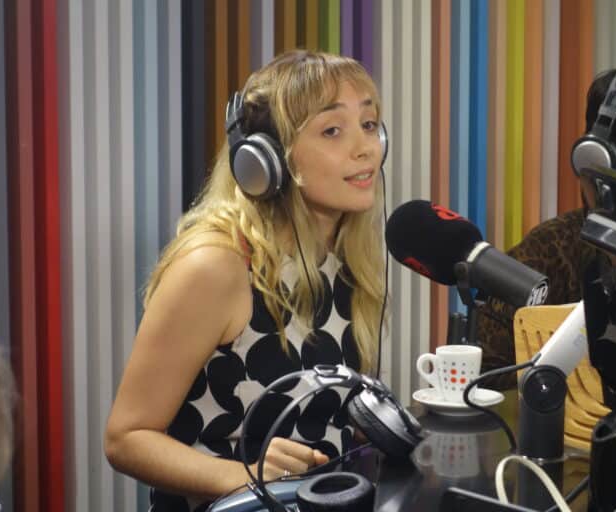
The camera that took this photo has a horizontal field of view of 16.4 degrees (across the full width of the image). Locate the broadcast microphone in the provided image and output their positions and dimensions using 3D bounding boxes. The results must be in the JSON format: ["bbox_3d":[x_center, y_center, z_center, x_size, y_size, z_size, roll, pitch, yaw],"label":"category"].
[{"bbox_3d":[0.211,-0.003,2.860,0.238,0.098,0.098,27,20,27],"label":"broadcast microphone"}]

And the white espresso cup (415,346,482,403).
[{"bbox_3d":[0.183,0.153,2.772,0.088,0.064,0.060,-2,8,-17],"label":"white espresso cup"}]

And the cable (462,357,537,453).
[{"bbox_3d":[0.226,0.175,2.520,0.087,0.108,0.035,0,8,0],"label":"cable"}]

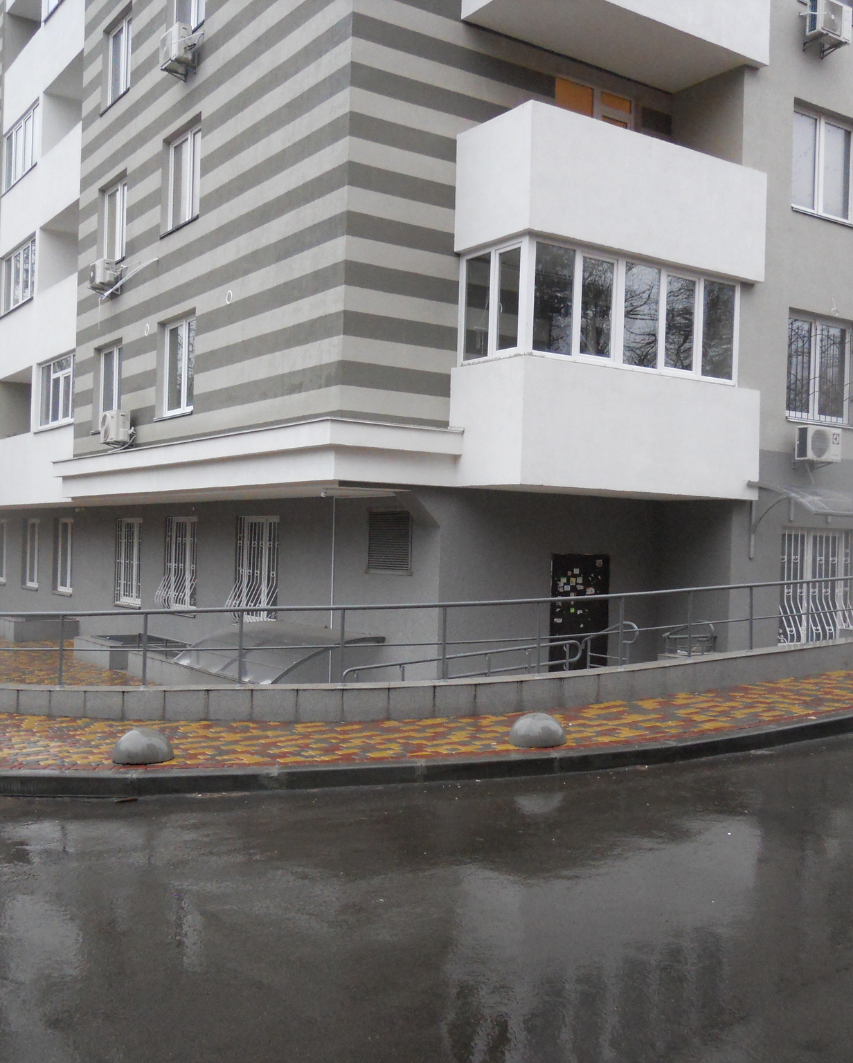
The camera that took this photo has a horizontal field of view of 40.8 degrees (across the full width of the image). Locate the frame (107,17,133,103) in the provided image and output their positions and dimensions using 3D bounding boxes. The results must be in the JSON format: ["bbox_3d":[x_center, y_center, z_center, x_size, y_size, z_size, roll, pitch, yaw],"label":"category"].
[{"bbox_3d":[-5.570,-8.656,21.048,0.150,1.525,1.560,2,-1,-34],"label":"frame"}]

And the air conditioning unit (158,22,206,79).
[{"bbox_3d":[-3.911,-7.556,17.955,0.280,0.530,0.770,2,-1,-34],"label":"air conditioning unit"}]

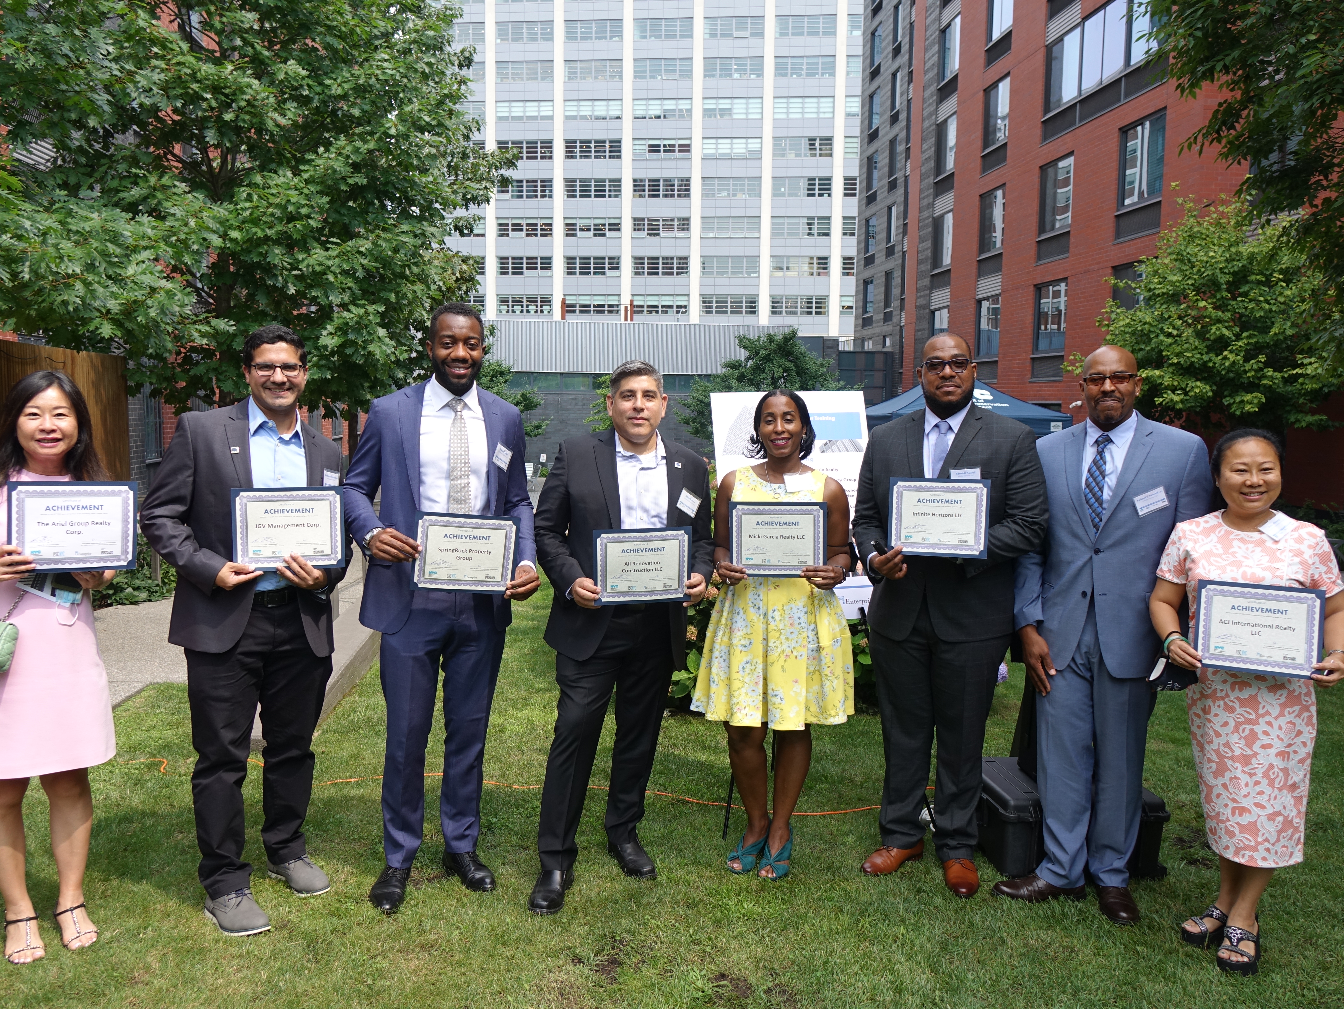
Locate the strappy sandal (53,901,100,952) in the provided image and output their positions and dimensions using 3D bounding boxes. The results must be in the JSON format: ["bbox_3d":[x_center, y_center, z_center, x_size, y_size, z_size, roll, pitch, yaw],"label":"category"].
[{"bbox_3d":[-1.775,1.225,2.996,0.090,0.092,0.235,-3,7,-40],"label":"strappy sandal"}]

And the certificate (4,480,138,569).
[{"bbox_3d":[-1.597,0.061,2.700,0.304,0.240,0.010,-1,5,-40],"label":"certificate"}]

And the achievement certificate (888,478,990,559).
[{"bbox_3d":[0.815,0.041,3.090,0.302,0.236,0.015,4,5,14],"label":"achievement certificate"}]

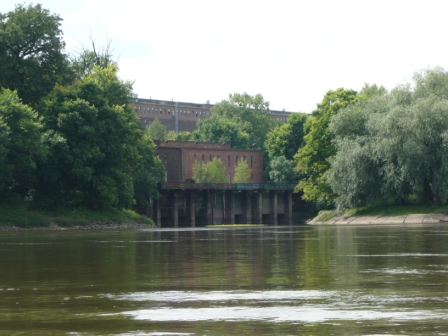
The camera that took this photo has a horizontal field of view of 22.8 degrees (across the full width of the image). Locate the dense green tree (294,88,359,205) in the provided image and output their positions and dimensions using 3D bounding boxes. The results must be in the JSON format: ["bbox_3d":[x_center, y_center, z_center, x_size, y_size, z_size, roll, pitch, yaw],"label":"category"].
[{"bbox_3d":[16.900,-3.070,175.000,11.500,18.800,11.500,0,-2,0],"label":"dense green tree"}]

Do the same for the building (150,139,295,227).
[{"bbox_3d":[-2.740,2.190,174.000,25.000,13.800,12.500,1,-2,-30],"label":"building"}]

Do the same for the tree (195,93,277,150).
[{"bbox_3d":[1.940,-4.900,206.000,14.500,18.000,13.500,0,-2,0],"label":"tree"}]

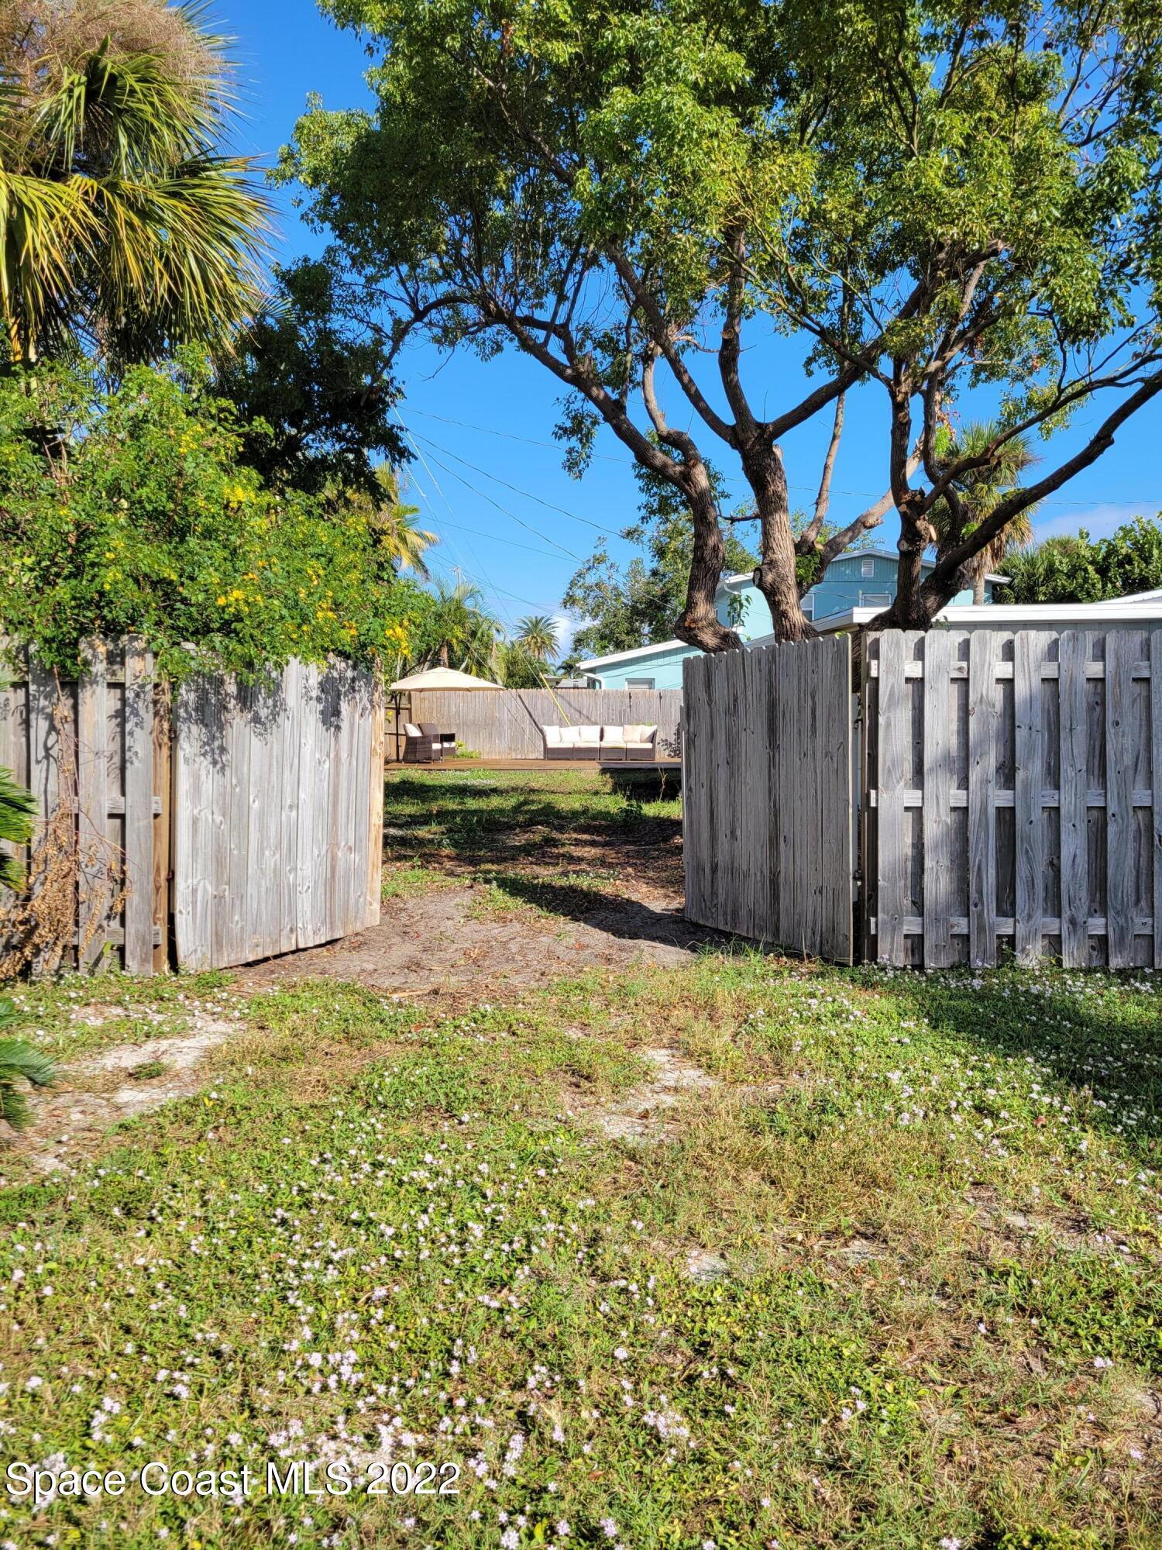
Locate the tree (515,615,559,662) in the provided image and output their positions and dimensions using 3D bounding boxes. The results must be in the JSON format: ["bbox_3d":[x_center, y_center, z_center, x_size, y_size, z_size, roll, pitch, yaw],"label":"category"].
[{"bbox_3d":[-3.270,-7.400,85.000,3.300,8.300,3.300,0,3,0],"label":"tree"}]

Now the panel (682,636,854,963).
[{"bbox_3d":[1.123,0.114,7.258,0.080,1.830,1.830,-1,4,-25],"label":"panel"}]

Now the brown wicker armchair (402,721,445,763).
[{"bbox_3d":[-3.560,-0.720,26.300,0.780,0.830,0.780,1,3,12],"label":"brown wicker armchair"}]

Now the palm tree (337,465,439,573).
[{"bbox_3d":[-4.500,-3.550,27.000,2.500,6.900,2.500,0,3,0],"label":"palm tree"}]

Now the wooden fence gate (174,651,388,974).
[{"bbox_3d":[-1.818,0.140,7.239,0.080,1.830,1.830,2,4,28],"label":"wooden fence gate"}]

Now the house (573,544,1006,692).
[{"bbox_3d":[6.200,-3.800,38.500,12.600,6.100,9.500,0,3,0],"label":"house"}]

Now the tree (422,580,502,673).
[{"bbox_3d":[-4.300,-4.000,42.000,3.000,6.100,3.000,0,3,0],"label":"tree"}]

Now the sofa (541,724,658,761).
[{"bbox_3d":[0.460,-0.750,27.600,2.680,0.800,0.780,0,3,0],"label":"sofa"}]

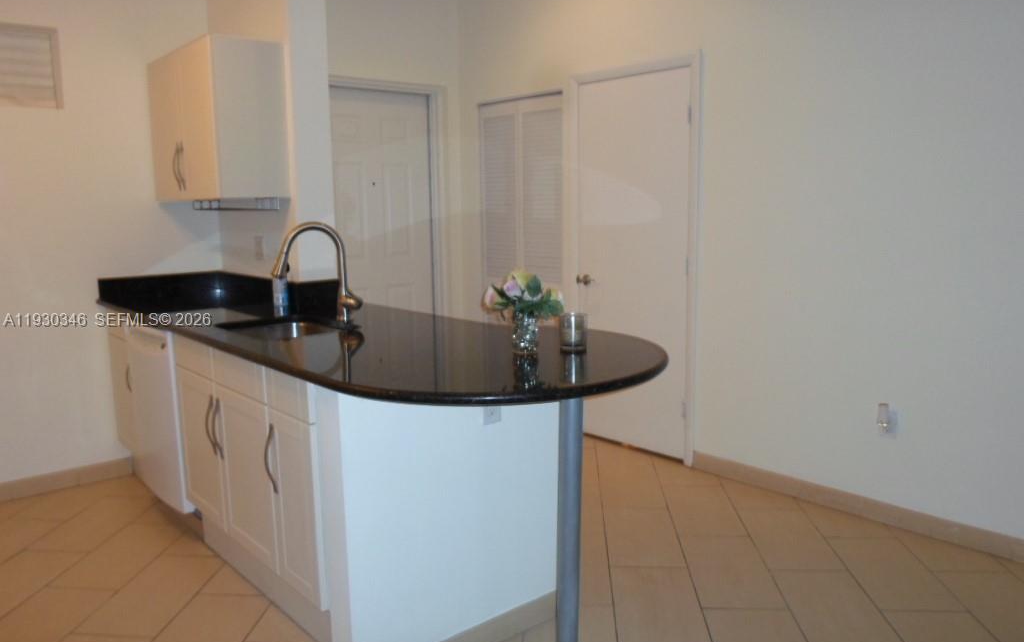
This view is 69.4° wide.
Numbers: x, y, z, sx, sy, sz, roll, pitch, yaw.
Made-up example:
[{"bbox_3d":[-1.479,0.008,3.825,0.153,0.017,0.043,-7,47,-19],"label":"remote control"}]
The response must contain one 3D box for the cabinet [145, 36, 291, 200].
[{"bbox_3d":[-1.418,-0.917,3.536,0.322,0.676,0.863,-8,11,-41],"label":"cabinet"}]

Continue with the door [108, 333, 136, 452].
[{"bbox_3d":[-1.870,0.366,3.599,0.023,0.570,0.415,-8,11,-41],"label":"door"}]

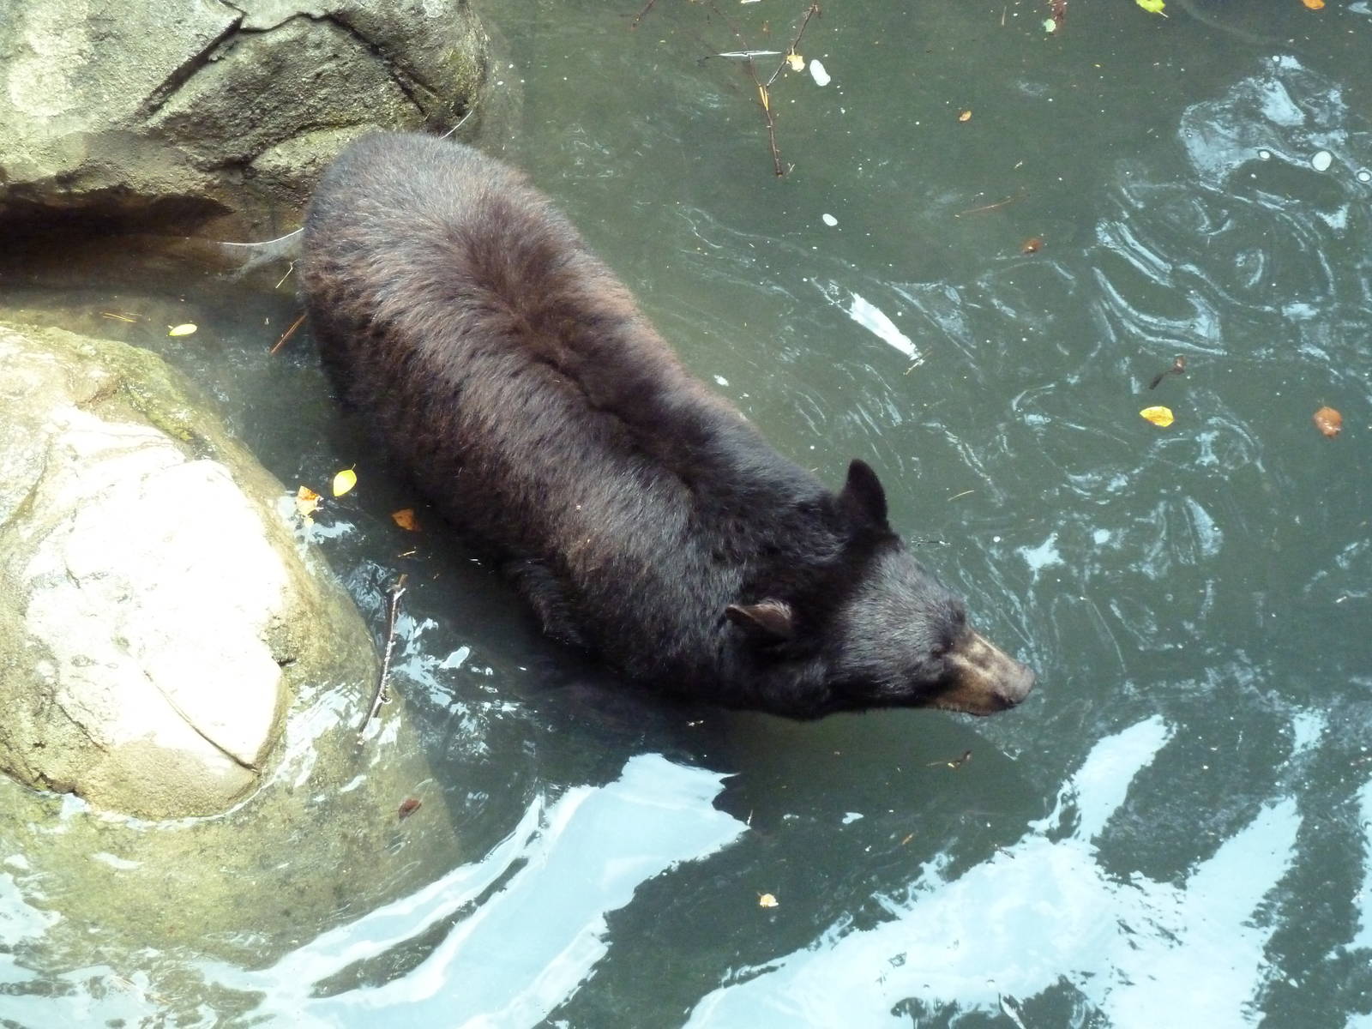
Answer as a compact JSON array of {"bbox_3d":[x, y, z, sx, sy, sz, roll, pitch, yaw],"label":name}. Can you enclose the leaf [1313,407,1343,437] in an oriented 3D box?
[{"bbox_3d":[1.143,-0.164,4.723,0.048,0.015,0.072,-2,48,-2],"label":"leaf"}]

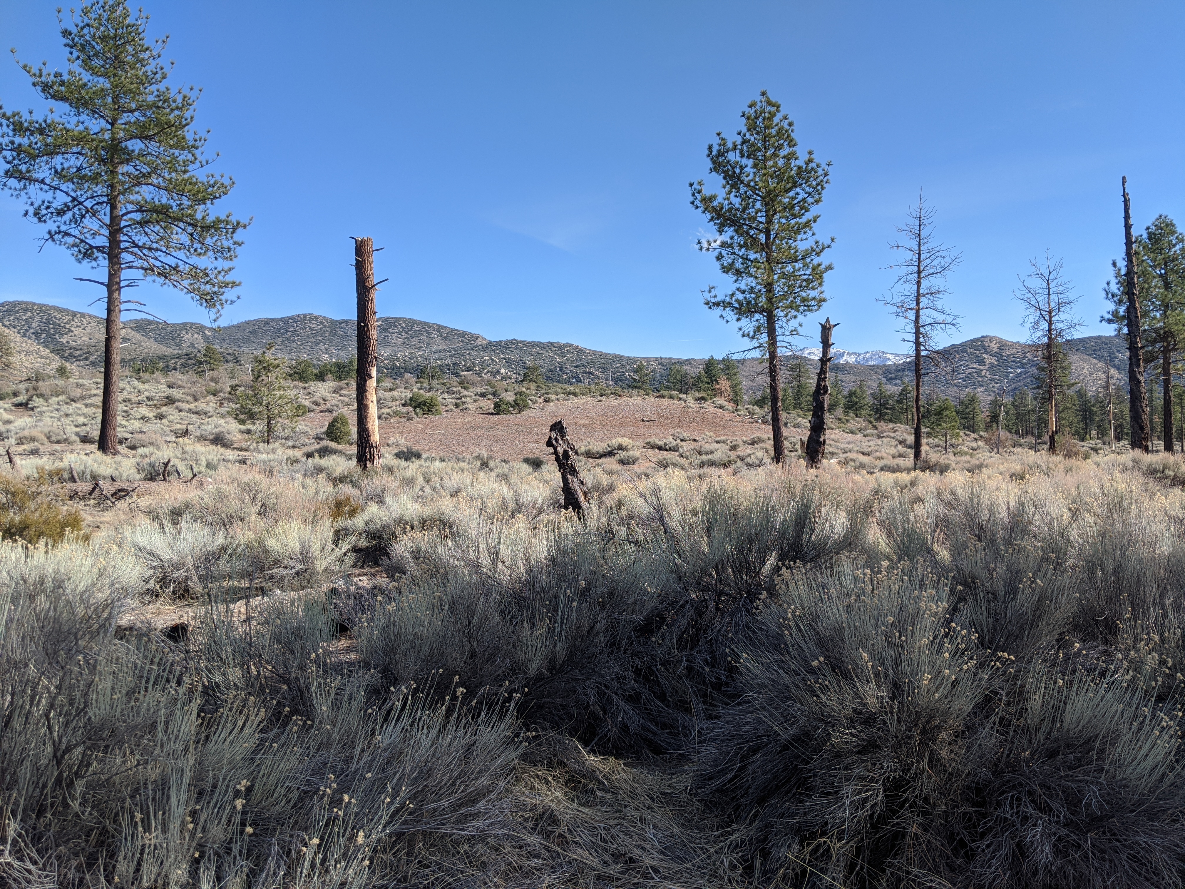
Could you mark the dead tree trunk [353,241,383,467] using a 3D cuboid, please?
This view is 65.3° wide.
[{"bbox_3d":[-6.366,-2.536,26.101,0.781,6.718,0.742,-2,-2,0],"label":"dead tree trunk"}]

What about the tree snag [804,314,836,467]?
[{"bbox_3d":[7.642,-1.687,31.077,0.776,5.158,0.737,4,-2,0],"label":"tree snag"}]

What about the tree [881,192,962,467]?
[{"bbox_3d":[11.804,-4.090,33.151,2.909,10.069,2.763,0,-2,0],"label":"tree"}]

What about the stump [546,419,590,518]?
[{"bbox_3d":[-0.414,0.512,16.529,0.512,1.948,0.487,-12,-2,0],"label":"stump"}]

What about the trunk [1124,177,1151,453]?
[{"bbox_3d":[22.299,-5.284,38.174,0.913,11.605,0.868,-2,-2,0],"label":"trunk"}]

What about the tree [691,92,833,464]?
[{"bbox_3d":[6.185,-5.961,33.203,5.057,13.548,4.804,0,-2,0],"label":"tree"}]

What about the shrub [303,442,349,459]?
[{"bbox_3d":[-8.945,0.233,31.009,1.521,0.621,1.369,0,-2,0],"label":"shrub"}]

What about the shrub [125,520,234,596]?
[{"bbox_3d":[-5.015,1.375,11.213,1.312,0.896,1.247,0,-2,0],"label":"shrub"}]

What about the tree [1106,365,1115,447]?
[{"bbox_3d":[34.824,-2.522,62.086,0.404,5.735,0.404,-2,-2,0],"label":"tree"}]

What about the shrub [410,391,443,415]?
[{"bbox_3d":[-10.461,-2.616,58.024,2.149,1.572,1.934,0,-2,0],"label":"shrub"}]

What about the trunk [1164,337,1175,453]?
[{"bbox_3d":[26.237,-2.197,42.080,0.484,5.364,0.484,0,-2,0],"label":"trunk"}]

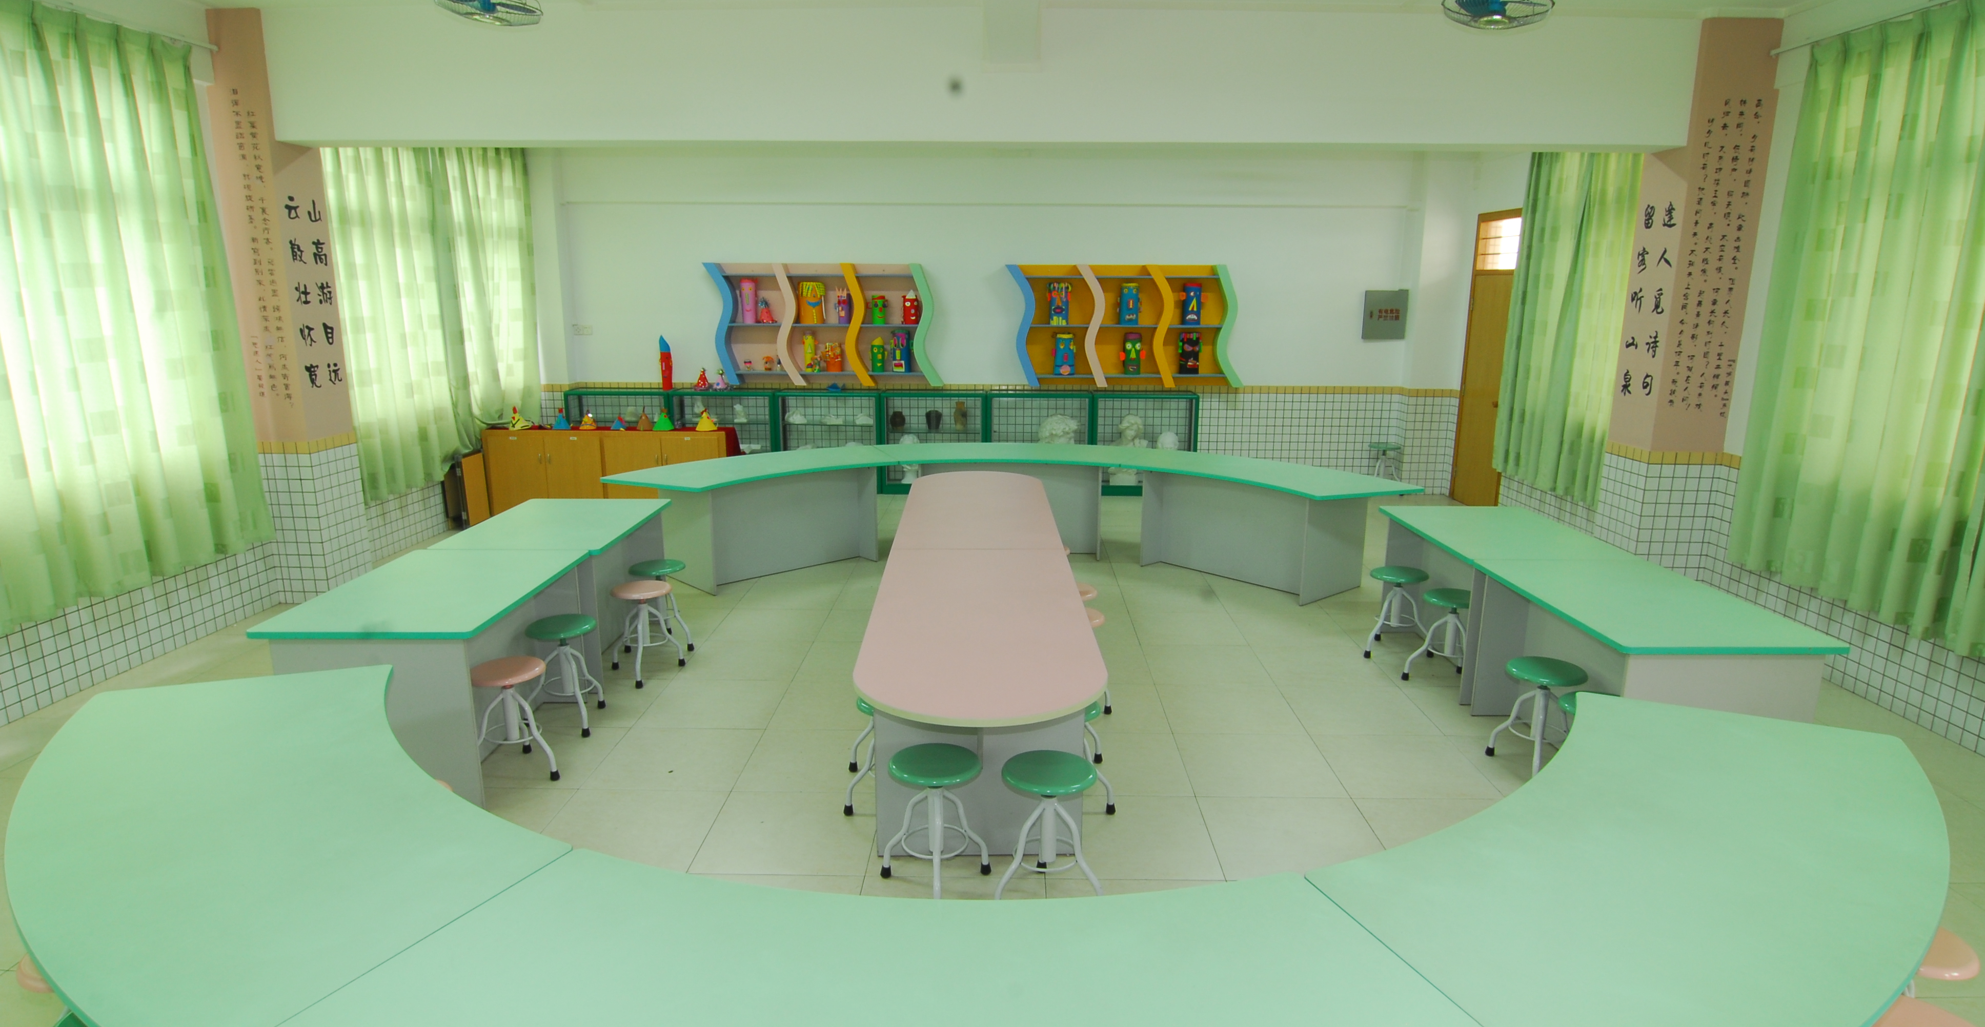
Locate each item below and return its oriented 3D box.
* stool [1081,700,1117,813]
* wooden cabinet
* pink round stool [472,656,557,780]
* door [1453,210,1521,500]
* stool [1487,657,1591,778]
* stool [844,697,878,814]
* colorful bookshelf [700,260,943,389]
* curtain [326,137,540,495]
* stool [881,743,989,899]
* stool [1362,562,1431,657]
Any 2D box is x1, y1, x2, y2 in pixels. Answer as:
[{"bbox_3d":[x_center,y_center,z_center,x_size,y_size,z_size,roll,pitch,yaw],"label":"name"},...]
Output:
[{"bbox_3d":[0.260,0.939,3.704,0.370,0.465,0.370,0,13,1],"label":"stool"},{"bbox_3d":[-3.176,-0.326,8.390,1.990,0.790,0.370,0,13,1],"label":"wooden cabinet"},{"bbox_3d":[-1.974,0.851,4.078,0.360,0.464,0.360,0,12,0],"label":"pink round stool"},{"bbox_3d":[4.580,-1.382,9.143,0.080,2.693,0.979,0,12,1],"label":"door"},{"bbox_3d":[2.272,0.857,4.118,0.360,0.464,0.360,0,12,1],"label":"stool"},{"bbox_3d":[-0.364,0.927,3.750,0.370,0.465,0.370,0,13,1],"label":"stool"},{"bbox_3d":[-1.571,-1.803,9.400,2.220,1.130,0.220,0,13,1],"label":"colorful bookshelf"},{"bbox_3d":[-4.267,-1.687,7.871,0.200,2.770,2.920,0,13,1],"label":"curtain"},{"bbox_3d":[-0.185,1.042,3.234,0.375,0.475,0.370,0,13,1],"label":"stool"},{"bbox_3d":[2.240,0.549,5.517,0.360,0.463,0.360,0,12,1],"label":"stool"}]

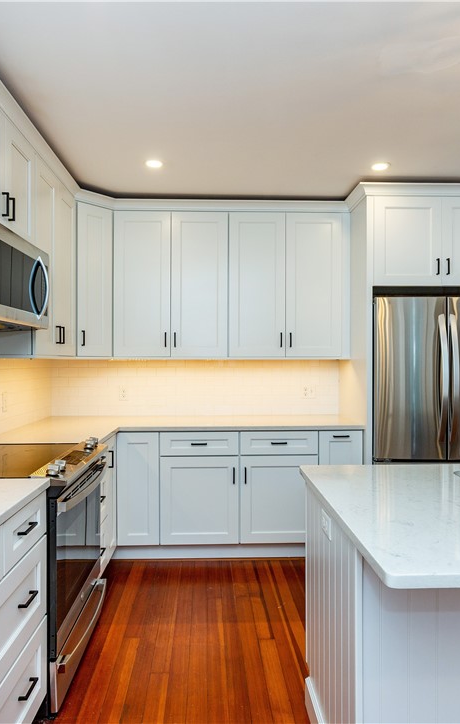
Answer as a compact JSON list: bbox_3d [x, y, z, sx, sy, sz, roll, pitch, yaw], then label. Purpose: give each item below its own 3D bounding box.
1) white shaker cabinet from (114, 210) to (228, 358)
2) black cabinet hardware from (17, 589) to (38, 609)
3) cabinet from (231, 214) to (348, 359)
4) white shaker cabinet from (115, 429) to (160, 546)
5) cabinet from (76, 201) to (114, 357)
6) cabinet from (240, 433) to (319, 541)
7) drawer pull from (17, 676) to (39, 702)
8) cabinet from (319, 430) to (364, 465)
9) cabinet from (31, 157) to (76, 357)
[{"bbox_3d":[-0.436,-0.567,3.682,0.840,1.066,0.328,0,0,-2],"label":"white shaker cabinet"},{"bbox_3d":[-0.679,0.800,1.631,0.031,0.011,0.107,0,0,-2],"label":"black cabinet hardware"},{"bbox_3d":[0.415,-0.571,3.740,0.862,1.072,0.330,0,0,-2],"label":"cabinet"},{"bbox_3d":[-0.625,0.850,3.536,0.285,0.764,0.615,0,0,-2],"label":"white shaker cabinet"},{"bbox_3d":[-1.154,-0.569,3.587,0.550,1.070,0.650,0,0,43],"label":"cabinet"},{"bbox_3d":[0.324,0.850,3.575,0.539,0.766,0.615,0,0,-2],"label":"cabinet"},{"bbox_3d":[-0.680,1.104,1.632,0.031,0.011,0.107,0,0,-2],"label":"drawer pull"},{"bbox_3d":[0.739,0.899,3.579,0.306,0.876,0.626,0,0,-2],"label":"cabinet"},{"bbox_3d":[-1.204,-0.572,2.908,0.331,1.077,0.760,0,0,-2],"label":"cabinet"}]

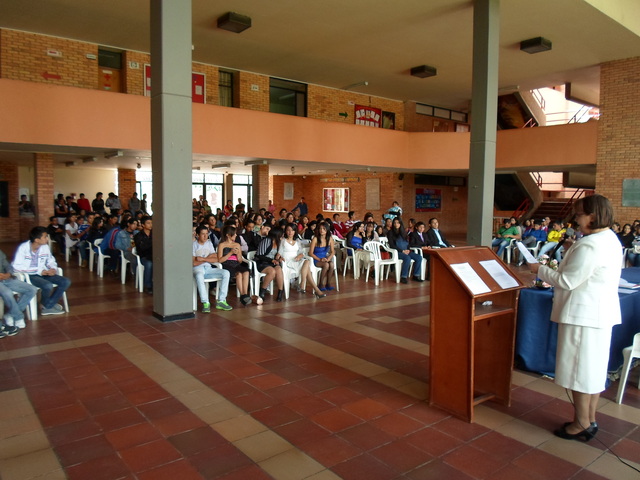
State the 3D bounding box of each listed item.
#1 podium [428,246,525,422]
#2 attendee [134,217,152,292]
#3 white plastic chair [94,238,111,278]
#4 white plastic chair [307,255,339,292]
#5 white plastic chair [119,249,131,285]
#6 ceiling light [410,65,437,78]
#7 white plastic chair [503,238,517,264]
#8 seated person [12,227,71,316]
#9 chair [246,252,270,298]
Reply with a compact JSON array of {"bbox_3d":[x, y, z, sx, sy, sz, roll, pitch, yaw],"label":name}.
[{"bbox_3d":[1.237,0.701,3.670,0.690,1.235,0.440,-3,6,-38],"label":"podium"},{"bbox_3d":[-3.041,0.271,8.341,0.520,1.270,0.740,-3,6,-38],"label":"attendee"},{"bbox_3d":[-4.599,0.376,10.176,0.560,0.840,0.550,-2,4,-38],"label":"white plastic chair"},{"bbox_3d":[-0.033,0.528,8.393,0.570,0.800,0.560,-3,6,-38],"label":"white plastic chair"},{"bbox_3d":[-3.713,0.429,9.229,0.570,0.800,0.560,-3,6,-38],"label":"white plastic chair"},{"bbox_3d":[3.475,-5.622,15.492,0.600,0.180,0.600,-3,6,-38],"label":"ceiling light"},{"bbox_3d":[5.559,0.275,13.887,0.550,0.840,0.560,-2,4,-44],"label":"white plastic chair"},{"bbox_3d":[-3.781,0.413,6.346,0.680,1.210,0.530,3,4,33],"label":"seated person"},{"bbox_3d":[-1.001,0.547,8.055,0.570,0.800,0.560,-3,6,-38],"label":"chair"}]

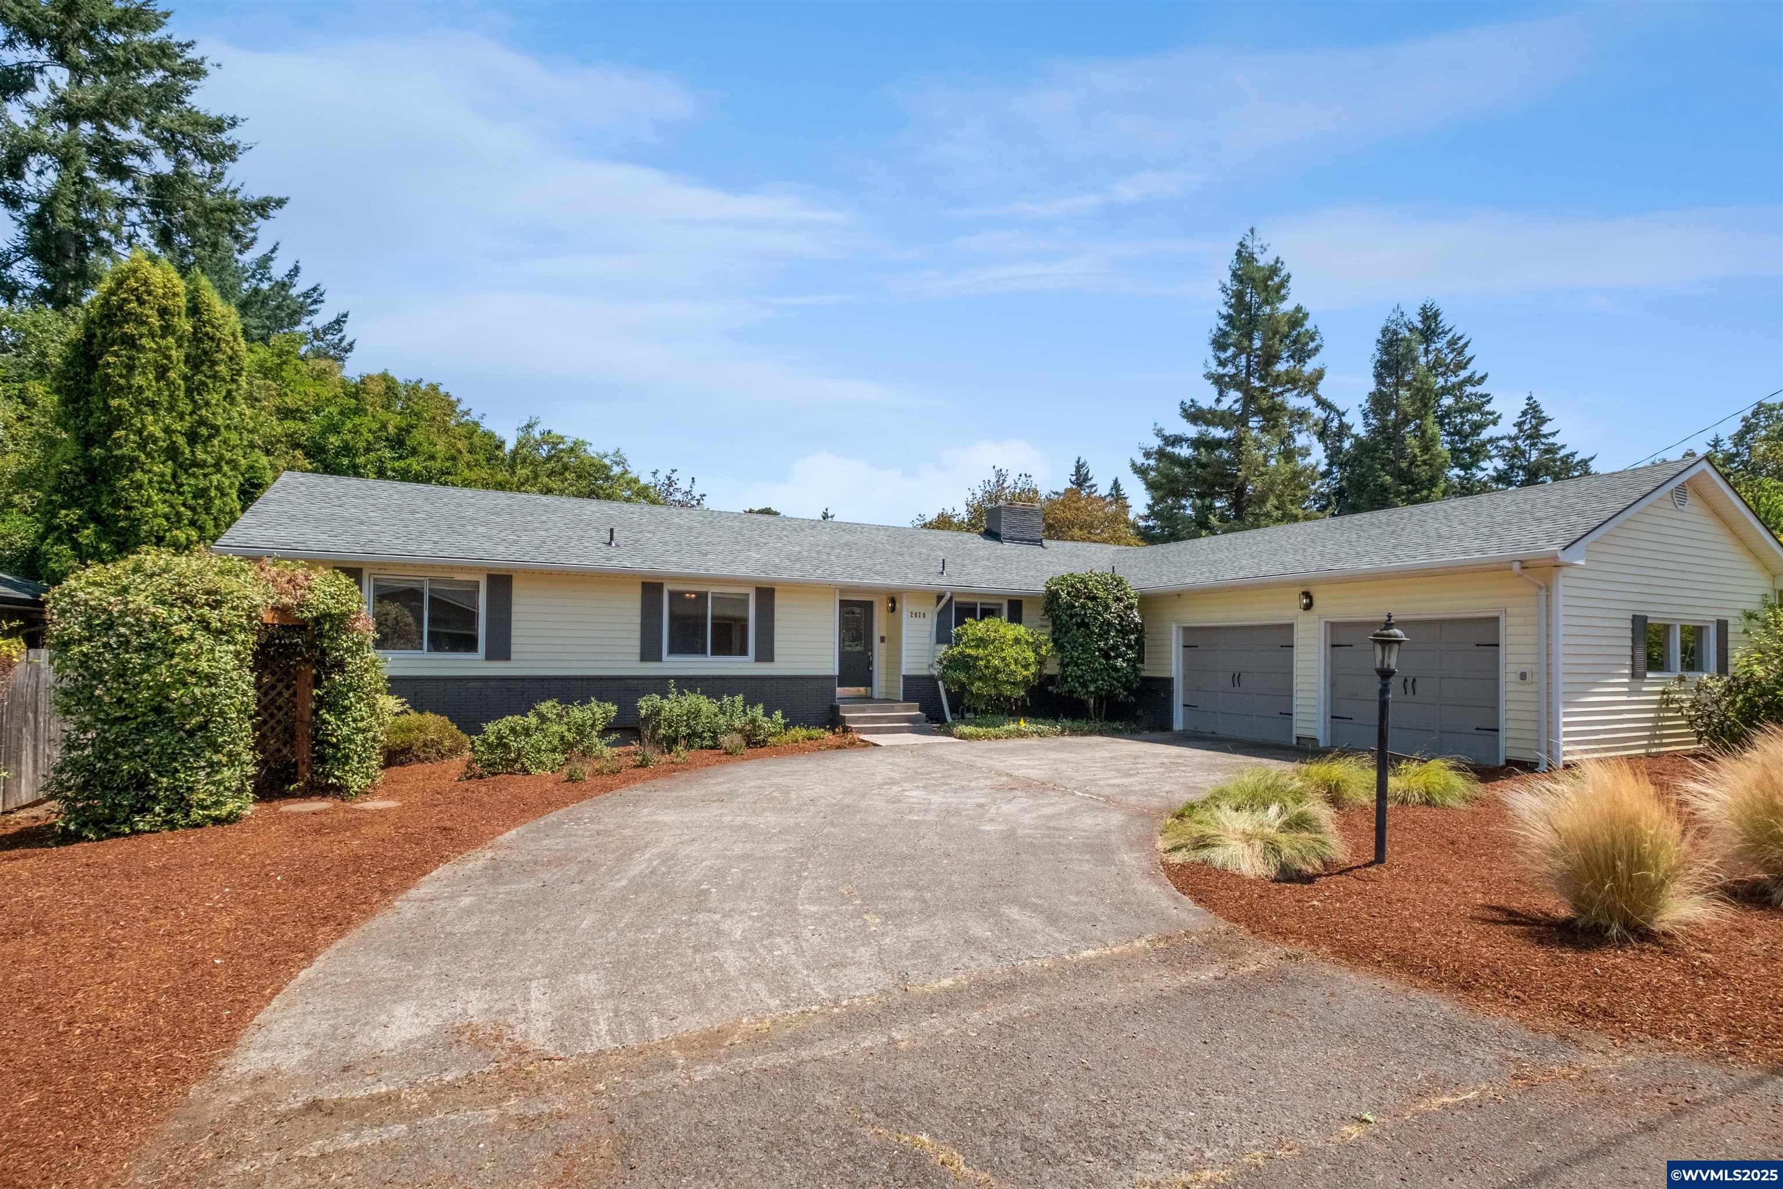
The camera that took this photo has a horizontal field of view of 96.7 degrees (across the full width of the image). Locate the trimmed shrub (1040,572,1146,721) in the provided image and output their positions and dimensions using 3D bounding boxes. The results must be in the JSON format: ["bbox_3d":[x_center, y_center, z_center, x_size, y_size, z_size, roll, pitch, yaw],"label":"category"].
[{"bbox_3d":[4.230,1.050,16.600,2.130,3.150,2.050,1,-4,0],"label":"trimmed shrub"}]

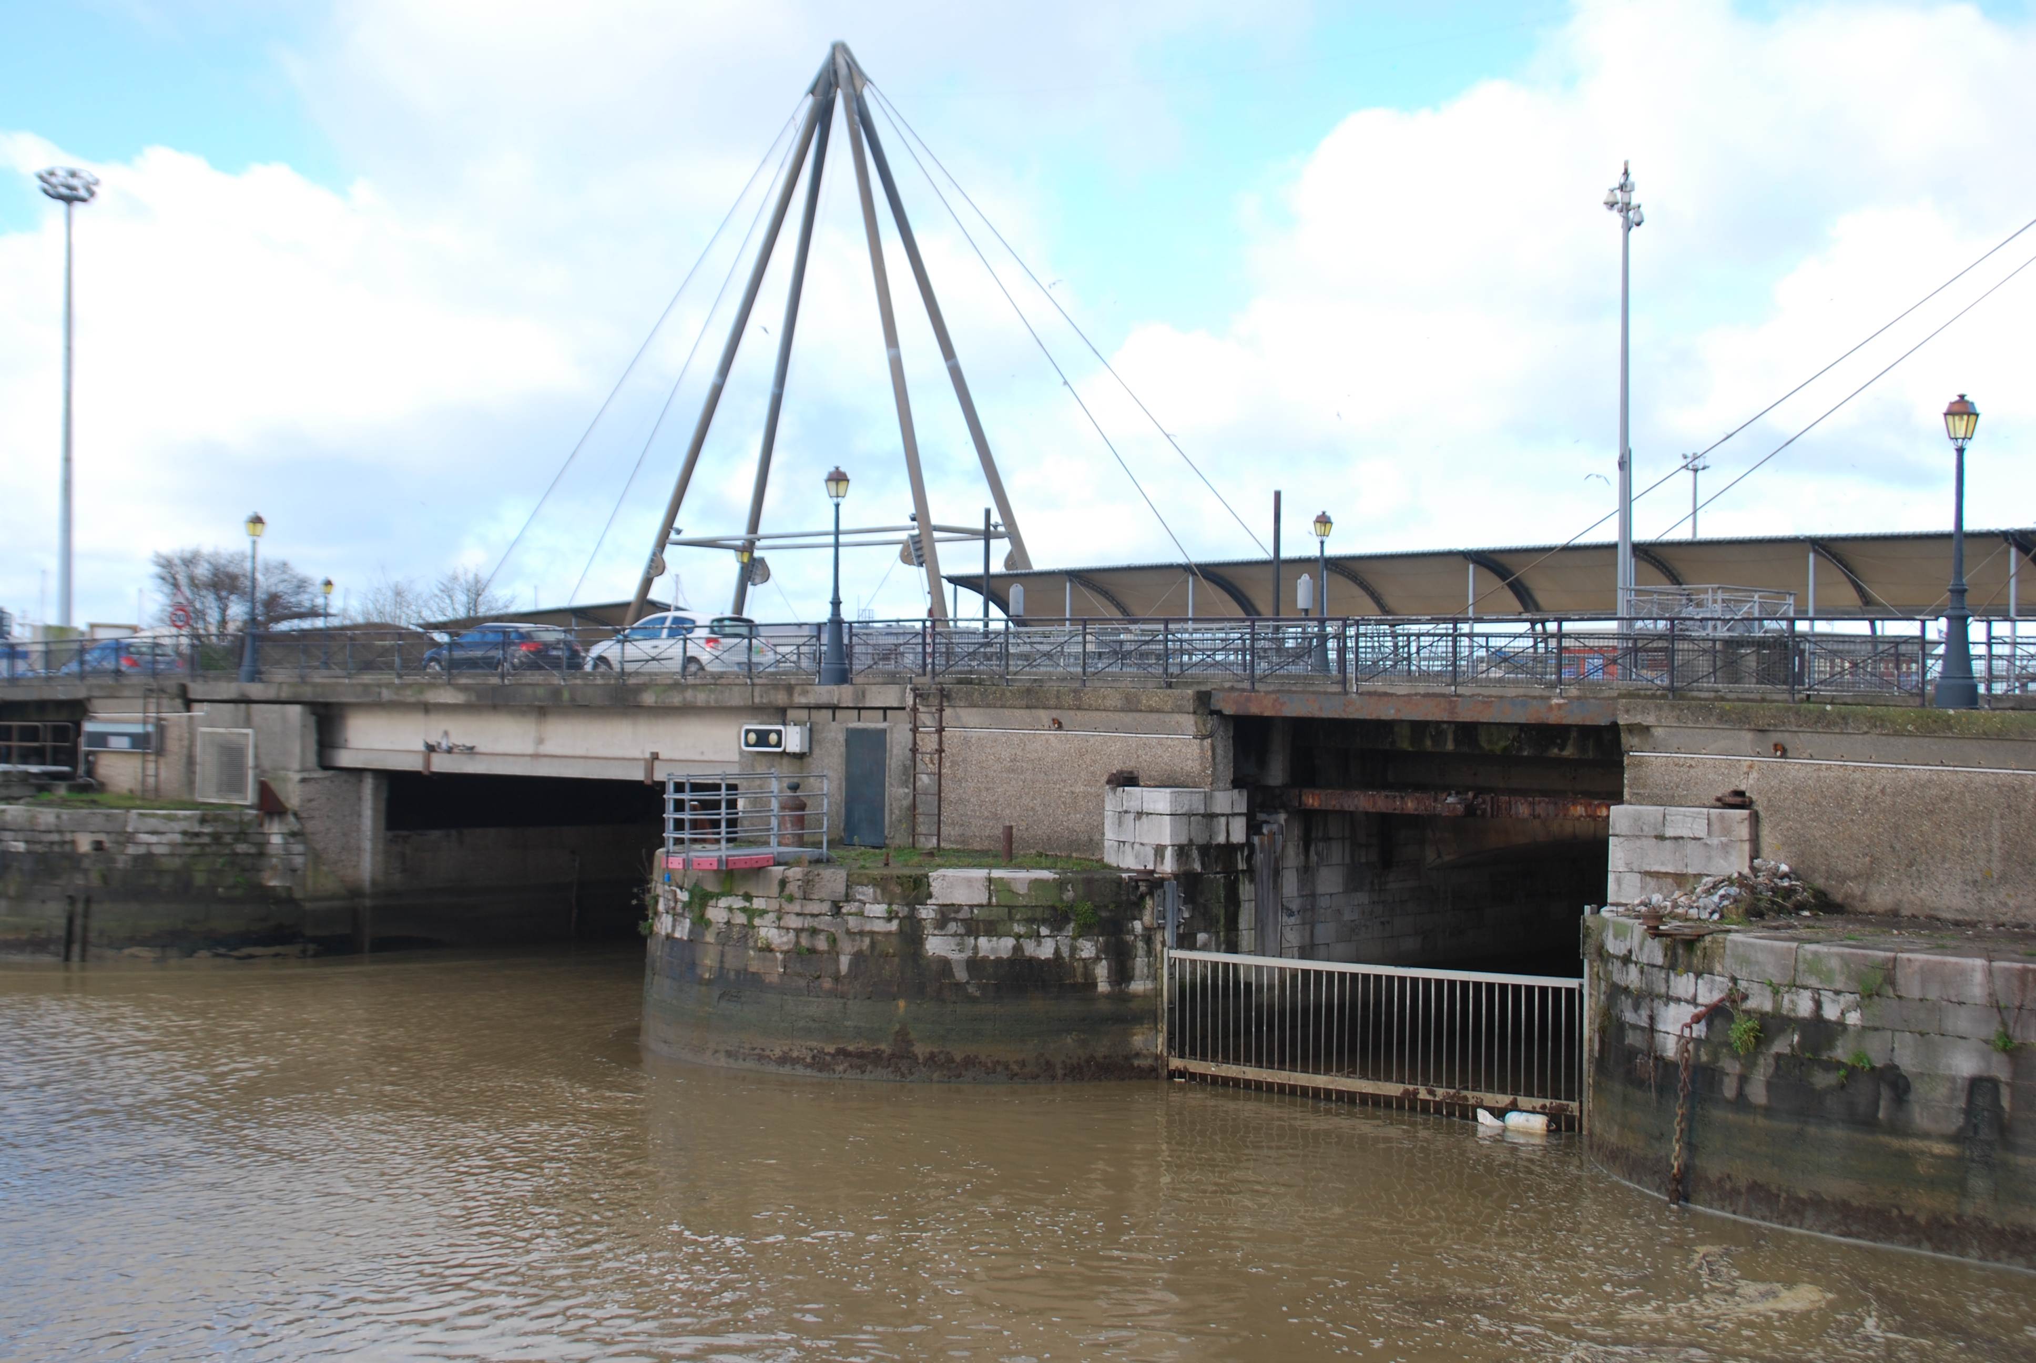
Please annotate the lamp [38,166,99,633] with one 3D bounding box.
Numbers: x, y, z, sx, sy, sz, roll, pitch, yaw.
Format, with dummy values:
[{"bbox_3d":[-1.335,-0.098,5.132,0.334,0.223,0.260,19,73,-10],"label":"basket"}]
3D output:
[{"bbox_3d":[-47.210,-12.400,135.000,3.000,26.400,3.000,1,0,0],"label":"lamp"}]

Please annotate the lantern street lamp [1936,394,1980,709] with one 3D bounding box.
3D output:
[{"bbox_3d":[10.663,-1.474,30.800,0.480,3.550,0.480,1,0,-45],"label":"lantern street lamp"}]

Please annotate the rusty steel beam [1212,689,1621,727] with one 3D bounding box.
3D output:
[{"bbox_3d":[5.140,0.357,36.290,0.300,0.340,6.750,1,0,-45],"label":"rusty steel beam"}]

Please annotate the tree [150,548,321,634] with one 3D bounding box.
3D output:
[{"bbox_3d":[-30.235,-2.273,105.000,6.600,5.800,6.000,1,0,0],"label":"tree"}]

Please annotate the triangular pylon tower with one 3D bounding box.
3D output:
[{"bbox_3d":[-6.701,-11.467,100.000,19.500,23.900,6.300,0,0,45],"label":"triangular pylon tower"}]

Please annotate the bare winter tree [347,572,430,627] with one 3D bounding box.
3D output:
[{"bbox_3d":[-30.092,-2.282,130.000,4.000,5.900,4.000,1,0,0],"label":"bare winter tree"}]

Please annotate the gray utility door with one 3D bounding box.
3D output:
[{"bbox_3d":[-2.478,1.711,44.100,0.080,1.970,1.000,1,0,-45],"label":"gray utility door"}]

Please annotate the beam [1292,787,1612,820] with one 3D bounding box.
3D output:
[{"bbox_3d":[6.350,1.735,38.270,5.950,0.280,0.280,0,0,34],"label":"beam"}]

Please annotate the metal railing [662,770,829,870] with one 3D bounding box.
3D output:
[{"bbox_3d":[-4.007,1.991,38.900,1.250,1.300,2.600,0,0,38],"label":"metal railing"}]

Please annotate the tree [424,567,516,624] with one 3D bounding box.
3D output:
[{"bbox_3d":[-26.212,-2.396,130.000,4.400,6.100,4.300,1,0,0],"label":"tree"}]

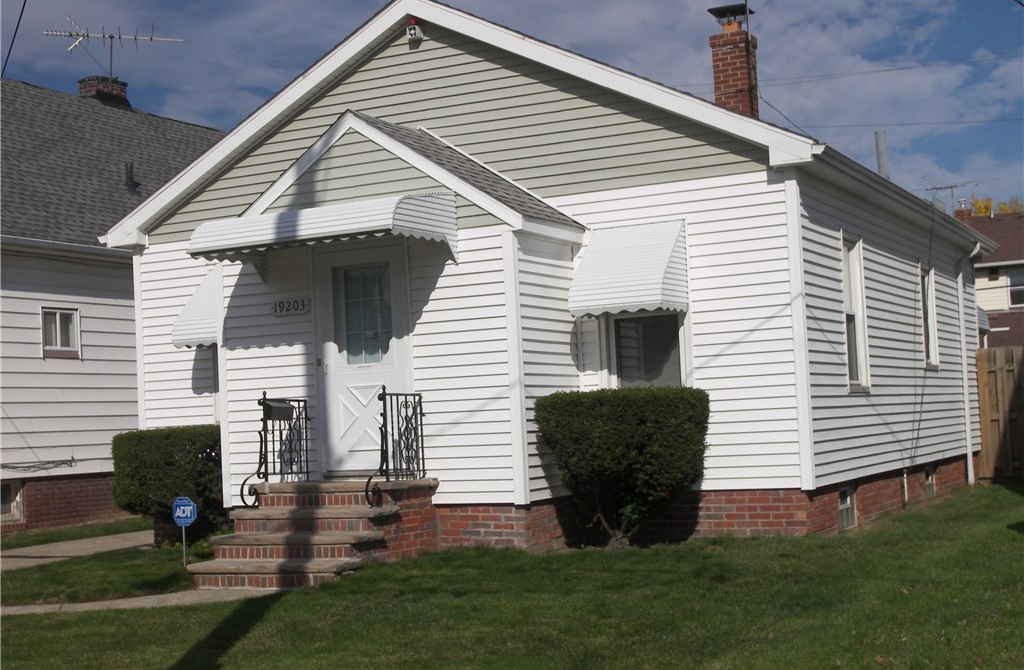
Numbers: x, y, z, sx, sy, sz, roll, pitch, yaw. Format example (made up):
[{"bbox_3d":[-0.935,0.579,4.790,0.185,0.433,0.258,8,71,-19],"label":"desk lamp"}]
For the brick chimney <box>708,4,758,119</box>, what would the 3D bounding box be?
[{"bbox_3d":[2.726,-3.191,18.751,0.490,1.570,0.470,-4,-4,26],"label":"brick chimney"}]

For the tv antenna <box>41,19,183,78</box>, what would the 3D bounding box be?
[{"bbox_3d":[-7.321,-5.272,28.287,2.500,1.100,2.000,-2,-3,-14],"label":"tv antenna"}]

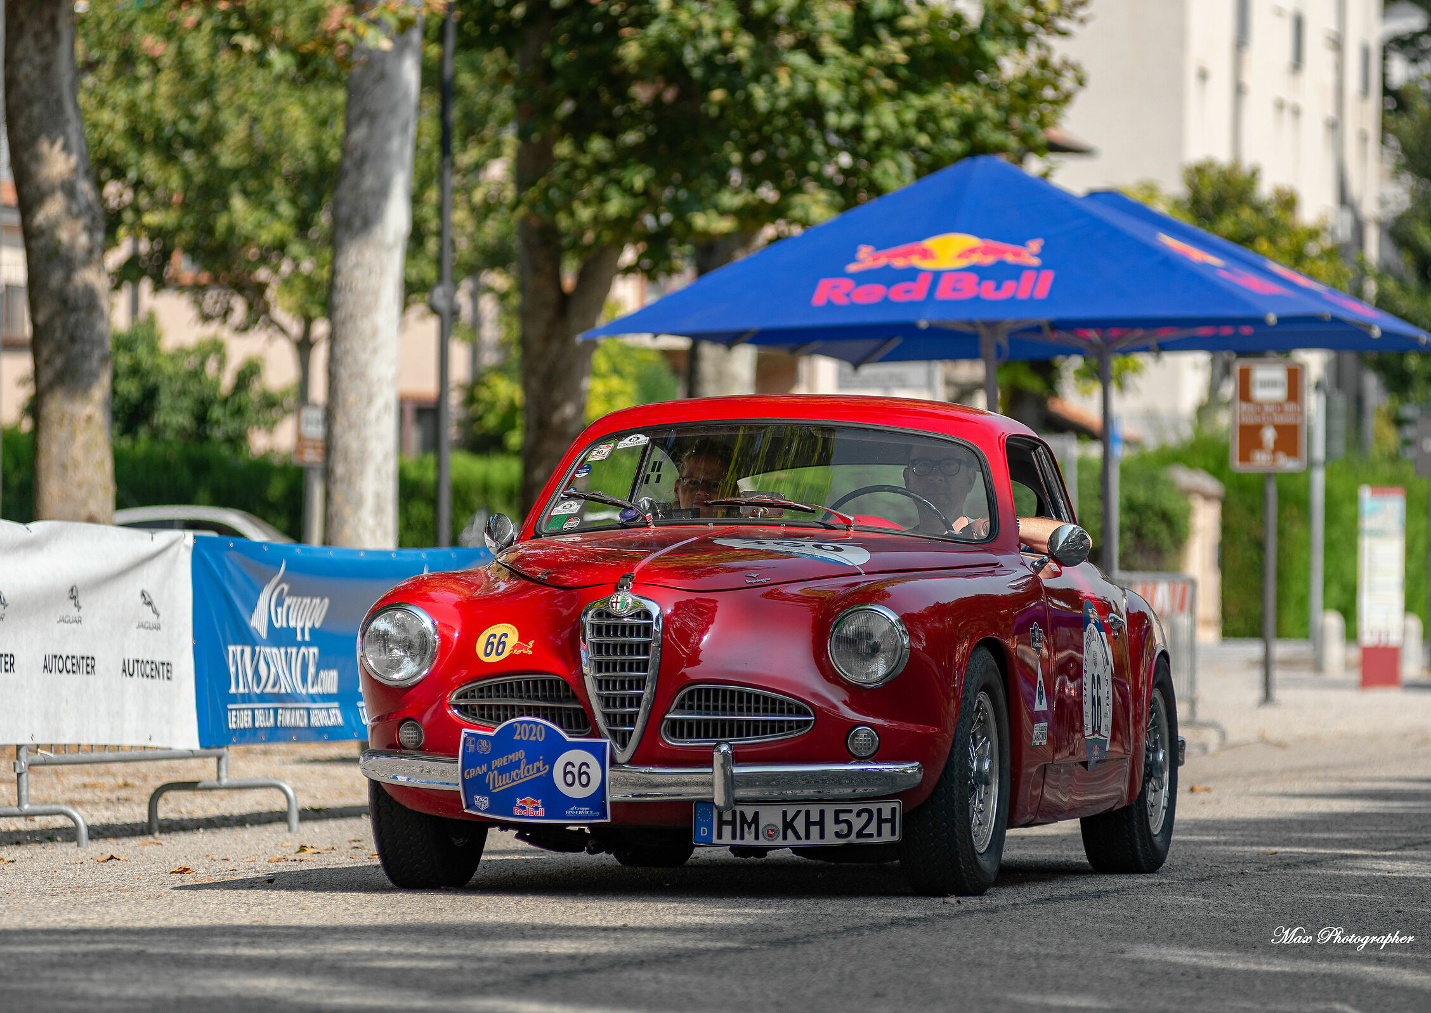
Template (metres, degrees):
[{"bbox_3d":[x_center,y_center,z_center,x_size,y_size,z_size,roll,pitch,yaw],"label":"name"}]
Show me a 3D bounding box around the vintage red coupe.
[{"bbox_3d":[0.275,0.347,19.460,1.610,1.340,4.400,0,-1,13],"label":"vintage red coupe"}]

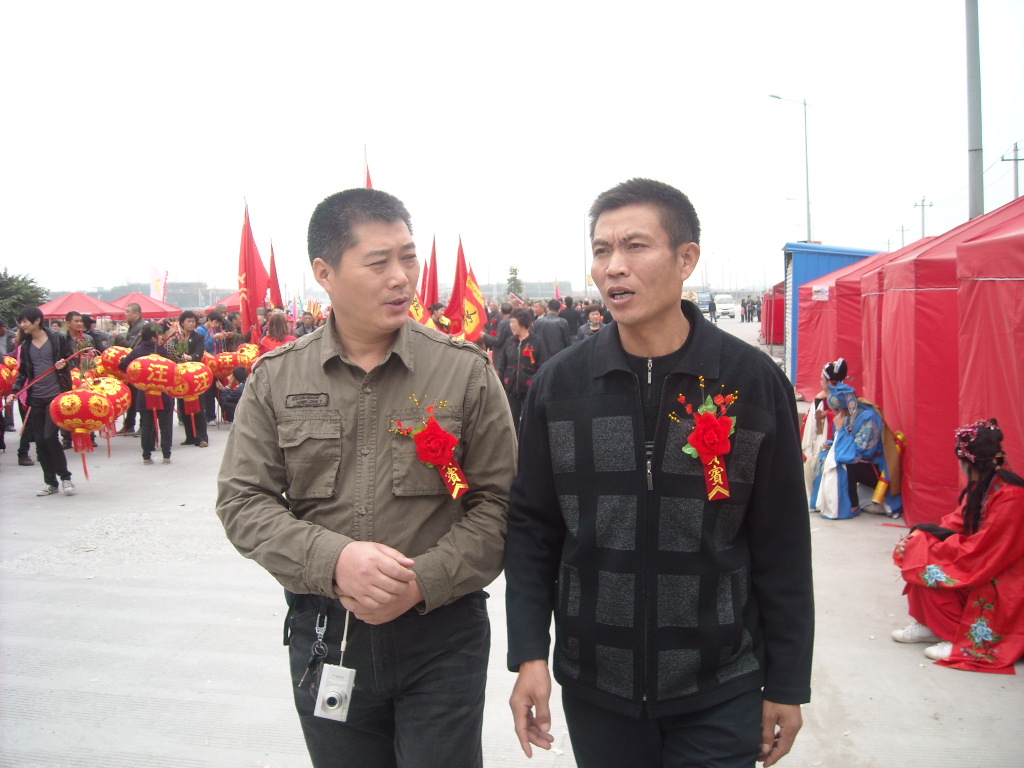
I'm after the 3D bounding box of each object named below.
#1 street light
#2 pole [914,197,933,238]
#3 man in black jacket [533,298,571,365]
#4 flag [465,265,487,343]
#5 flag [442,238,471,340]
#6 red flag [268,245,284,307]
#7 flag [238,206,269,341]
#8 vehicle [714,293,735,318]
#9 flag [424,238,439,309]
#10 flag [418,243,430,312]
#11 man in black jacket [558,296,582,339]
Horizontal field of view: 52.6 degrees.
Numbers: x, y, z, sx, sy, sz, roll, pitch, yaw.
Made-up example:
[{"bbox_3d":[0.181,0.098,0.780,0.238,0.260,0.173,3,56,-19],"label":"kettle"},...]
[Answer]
[{"bbox_3d":[13.156,-7.993,48.400,1.850,10.800,0.350,-1,4,17],"label":"street light"},{"bbox_3d":[40.736,-13.016,102.399,1.600,10.750,0.300,-1,4,17],"label":"pole"},{"bbox_3d":[0.609,-0.408,14.860,0.540,1.620,0.340,-2,4,1],"label":"man in black jacket"},{"bbox_3d":[-0.535,-1.161,15.246,0.450,1.250,0.200,-2,4,-2],"label":"flag"},{"bbox_3d":[-0.895,-1.593,17.365,0.470,1.750,0.220,-2,4,-3],"label":"flag"},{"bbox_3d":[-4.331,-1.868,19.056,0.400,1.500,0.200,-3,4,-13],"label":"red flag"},{"bbox_3d":[-3.738,-1.600,15.072,0.450,1.950,0.250,-3,4,-14],"label":"flag"},{"bbox_3d":[16.659,-6.105,80.841,1.550,1.920,3.900,-1,4,14],"label":"vehicle"},{"bbox_3d":[-1.376,-1.810,18.359,0.400,1.600,0.200,-2,4,-4],"label":"flag"},{"bbox_3d":[-1.748,-1.843,21.054,0.400,1.450,0.200,-2,4,-5],"label":"flag"},{"bbox_3d":[1.189,-0.885,20.562,0.520,1.680,0.320,-2,4,2],"label":"man in black jacket"}]

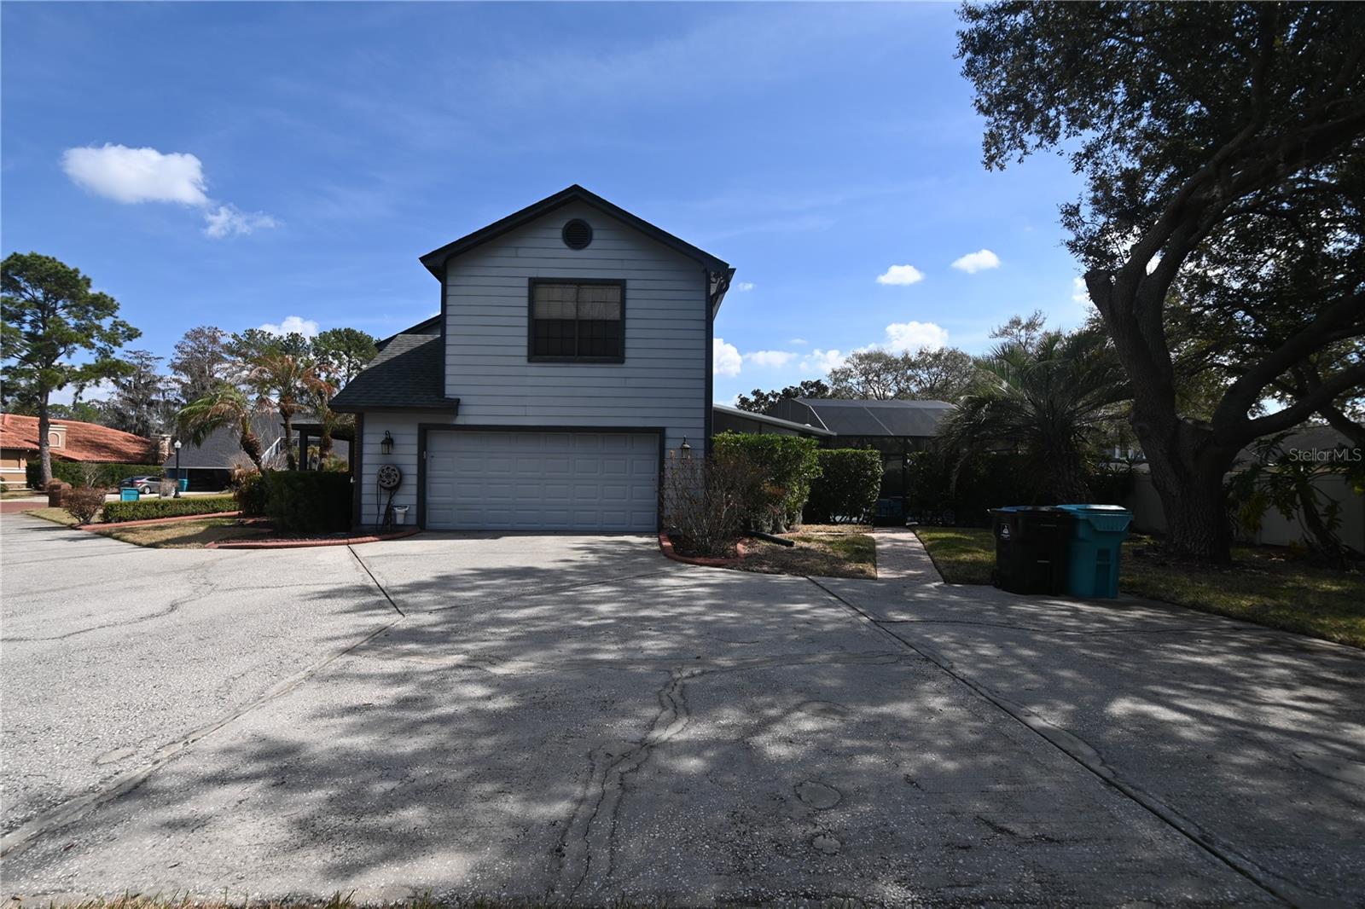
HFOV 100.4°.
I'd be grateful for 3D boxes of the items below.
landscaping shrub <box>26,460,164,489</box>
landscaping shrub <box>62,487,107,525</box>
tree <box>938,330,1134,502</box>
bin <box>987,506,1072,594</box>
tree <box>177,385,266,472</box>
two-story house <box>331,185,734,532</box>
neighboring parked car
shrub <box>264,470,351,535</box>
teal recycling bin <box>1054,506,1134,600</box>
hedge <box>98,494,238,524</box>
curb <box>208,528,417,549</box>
[{"bbox_3d":[-52.600,1.938,51.000,9.200,2.500,1.500,1,-1,-16],"label":"landscaping shrub"},{"bbox_3d":[-17.100,1.460,16.300,1.050,1.100,1.050,1,-2,2],"label":"landscaping shrub"},{"bbox_3d":[8.400,-0.480,13.000,4.100,4.700,4.100,1,-2,2],"label":"tree"},{"bbox_3d":[4.430,1.185,7.300,0.670,1.060,0.820,1,-1,2],"label":"bin"},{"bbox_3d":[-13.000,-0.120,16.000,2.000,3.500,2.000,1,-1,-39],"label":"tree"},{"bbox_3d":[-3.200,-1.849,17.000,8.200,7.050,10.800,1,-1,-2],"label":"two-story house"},{"bbox_3d":[-45.000,2.547,48.000,1.820,1.450,4.600,1,-1,-12],"label":"neighboring parked car"},{"bbox_3d":[-7.600,0.928,11.800,1.500,1.220,1.100,1,-1,-2],"label":"shrub"},{"bbox_3d":[4.870,1.170,6.970,0.660,1.090,0.830,1,-2,-11],"label":"teal recycling bin"},{"bbox_3d":[-13.750,1.441,15.400,0.650,0.500,2.700,0,-1,27],"label":"hedge"},{"bbox_3d":[-6.600,1.524,10.600,2.400,0.130,2.500,1,-1,-2],"label":"curb"}]

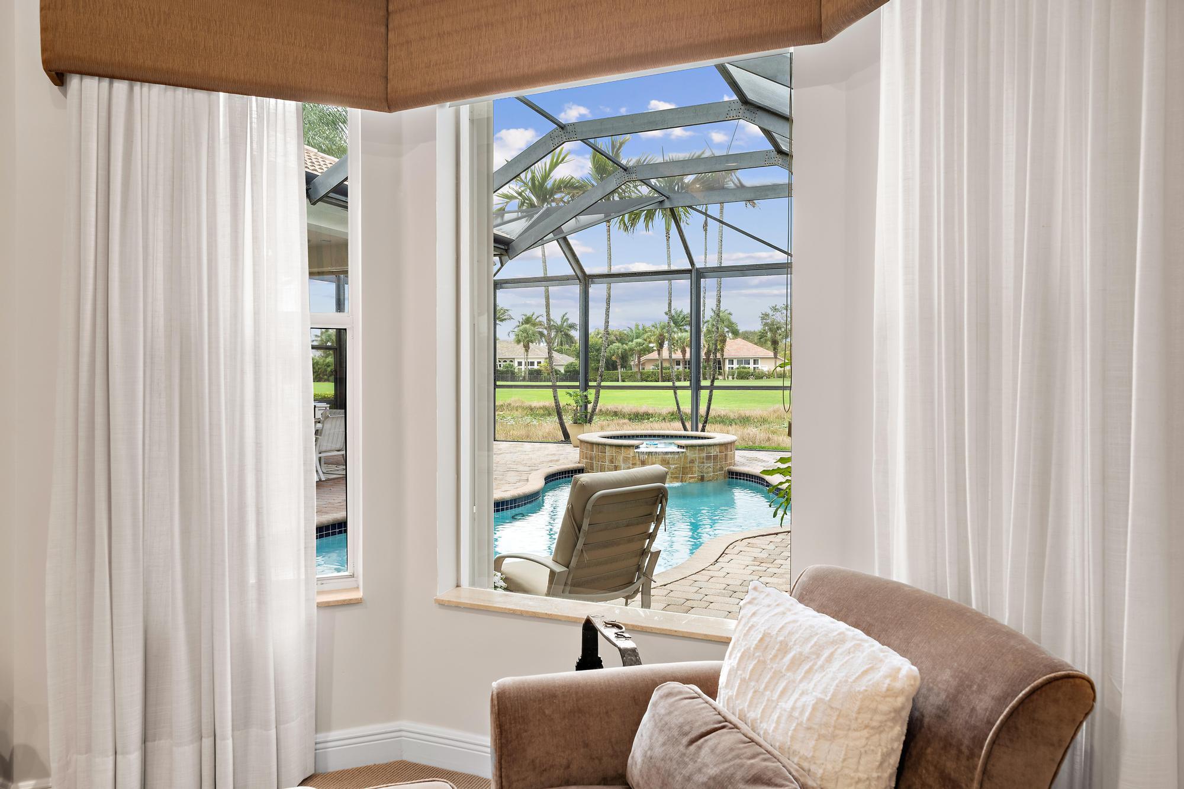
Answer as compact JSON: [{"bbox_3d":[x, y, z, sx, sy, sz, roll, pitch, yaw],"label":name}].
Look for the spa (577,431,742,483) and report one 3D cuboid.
[{"bbox_3d":[1.030,0.950,12.350,2.500,0.570,2.500,0,1,3],"label":"spa"}]

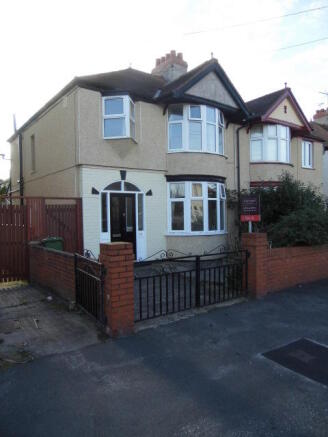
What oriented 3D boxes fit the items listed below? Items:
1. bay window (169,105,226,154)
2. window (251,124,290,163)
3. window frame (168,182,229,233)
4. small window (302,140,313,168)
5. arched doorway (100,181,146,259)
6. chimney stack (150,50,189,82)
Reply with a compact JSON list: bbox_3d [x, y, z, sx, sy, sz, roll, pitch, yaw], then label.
[{"bbox_3d":[1.402,-2.867,10.524,2.724,1.519,0.668,-2,1,-37],"label":"bay window"},{"bbox_3d":[4.656,-2.979,12.976,2.714,1.479,0.648,-2,1,-37],"label":"window"},{"bbox_3d":[1.421,-0.345,10.546,2.785,1.661,0.668,-2,1,-37],"label":"window frame"},{"bbox_3d":[6.837,-2.995,15.016,0.871,1.266,0.122,-2,1,-37],"label":"small window"},{"bbox_3d":[-1.125,0.134,9.082,1.408,2.360,0.162,-2,1,-37],"label":"arched doorway"},{"bbox_3d":[0.299,-7.050,15.241,1.053,1.671,1.256,-2,1,-37],"label":"chimney stack"}]

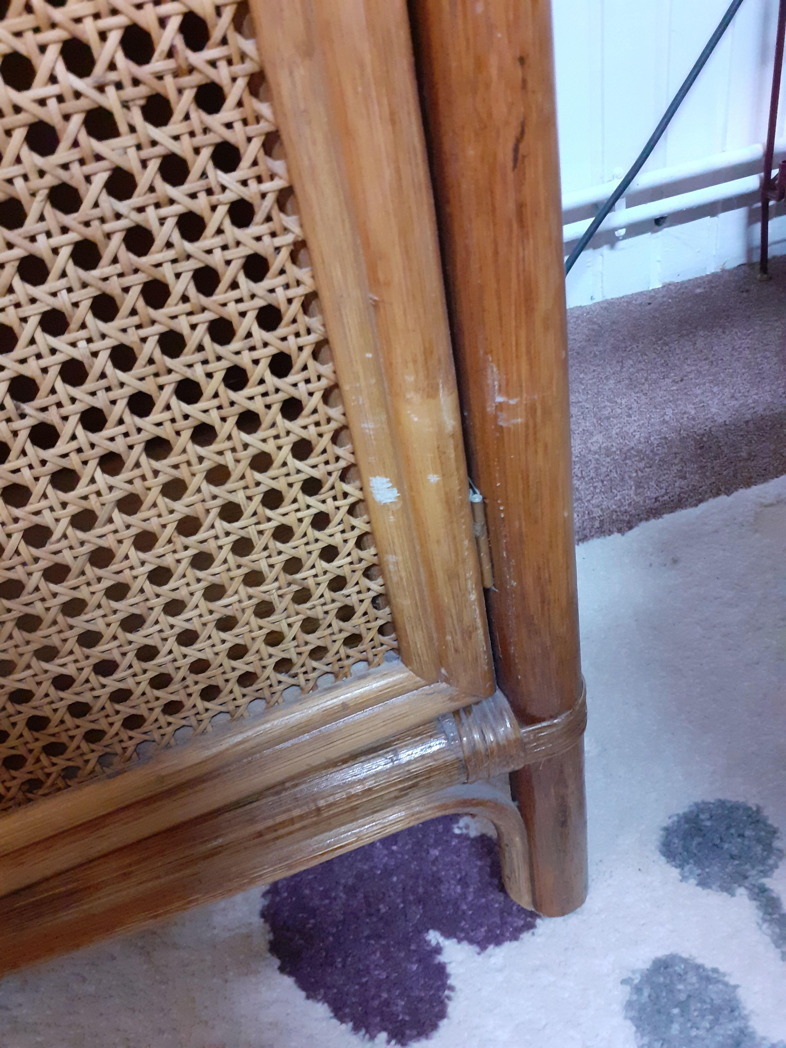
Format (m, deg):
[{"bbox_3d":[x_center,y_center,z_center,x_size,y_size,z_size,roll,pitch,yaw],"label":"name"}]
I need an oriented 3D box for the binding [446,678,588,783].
[{"bbox_3d":[0.049,0.079,0.328,0.060,0.031,0.033,-20,37,-13],"label":"binding"}]

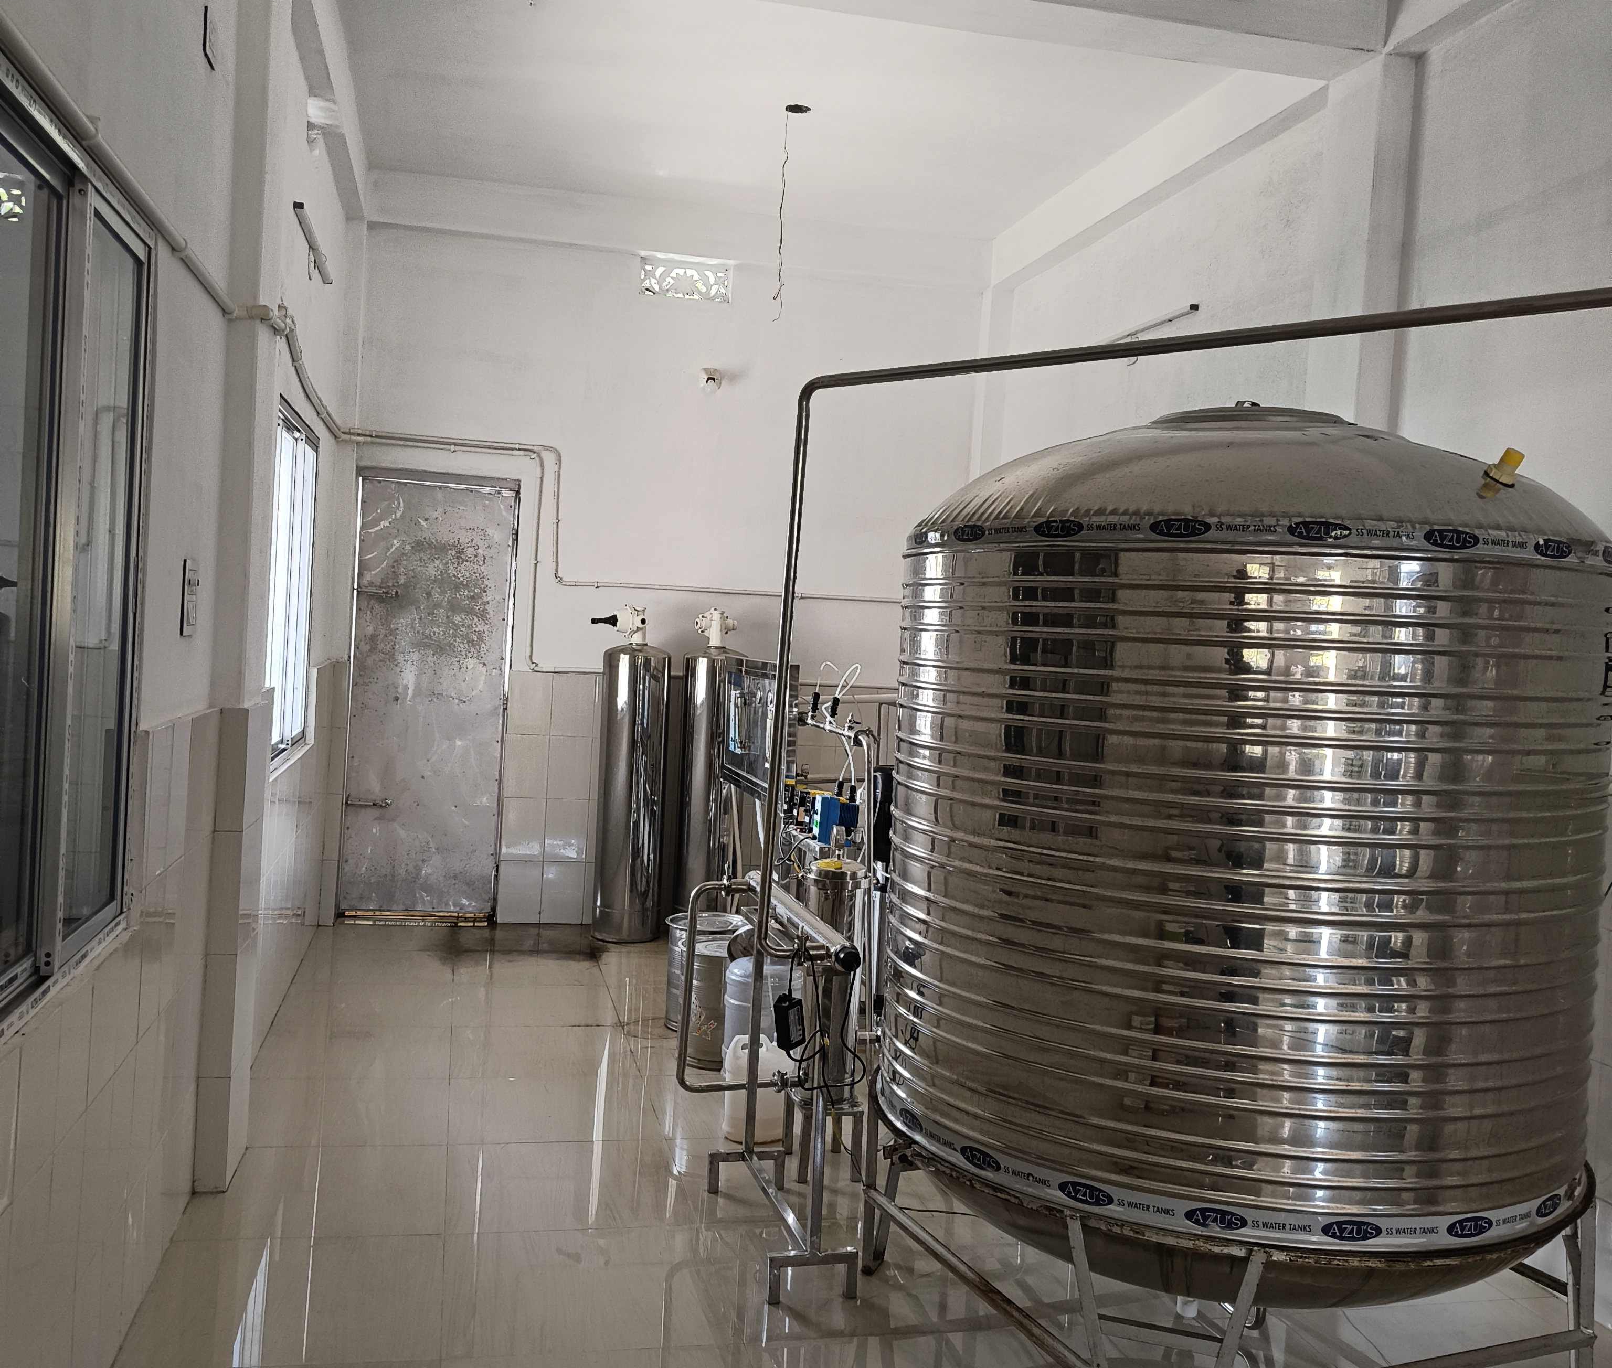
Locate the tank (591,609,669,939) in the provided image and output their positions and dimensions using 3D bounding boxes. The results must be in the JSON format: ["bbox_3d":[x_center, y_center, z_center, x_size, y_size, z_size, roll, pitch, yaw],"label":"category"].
[{"bbox_3d":[-0.820,0.417,6.876,0.335,1.520,0.310,3,2,-13],"label":"tank"}]

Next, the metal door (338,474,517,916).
[{"bbox_3d":[-1.761,0.071,6.976,0.715,2.025,0.060,3,2,-13],"label":"metal door"}]

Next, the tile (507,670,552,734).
[{"bbox_3d":[-1.292,0.090,6.982,0.200,0.300,0.010,3,2,-13],"label":"tile"}]

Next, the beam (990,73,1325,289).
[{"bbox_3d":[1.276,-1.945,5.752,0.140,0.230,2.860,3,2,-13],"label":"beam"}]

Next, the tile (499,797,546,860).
[{"bbox_3d":[-1.337,0.688,7.039,0.200,0.300,0.010,3,2,-13],"label":"tile"}]

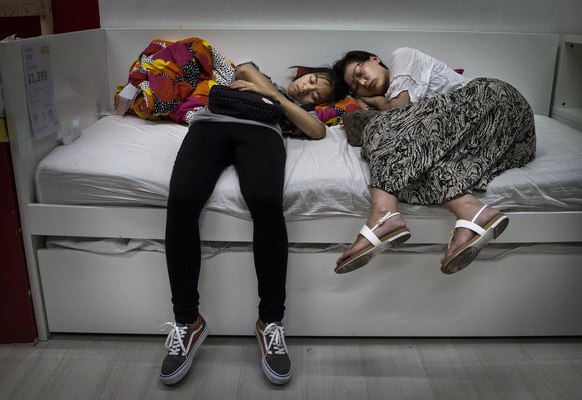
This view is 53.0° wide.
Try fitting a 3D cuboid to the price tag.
[{"bbox_3d":[-0.801,-0.357,1.894,0.008,0.299,0.209,1,19,0],"label":"price tag"}]

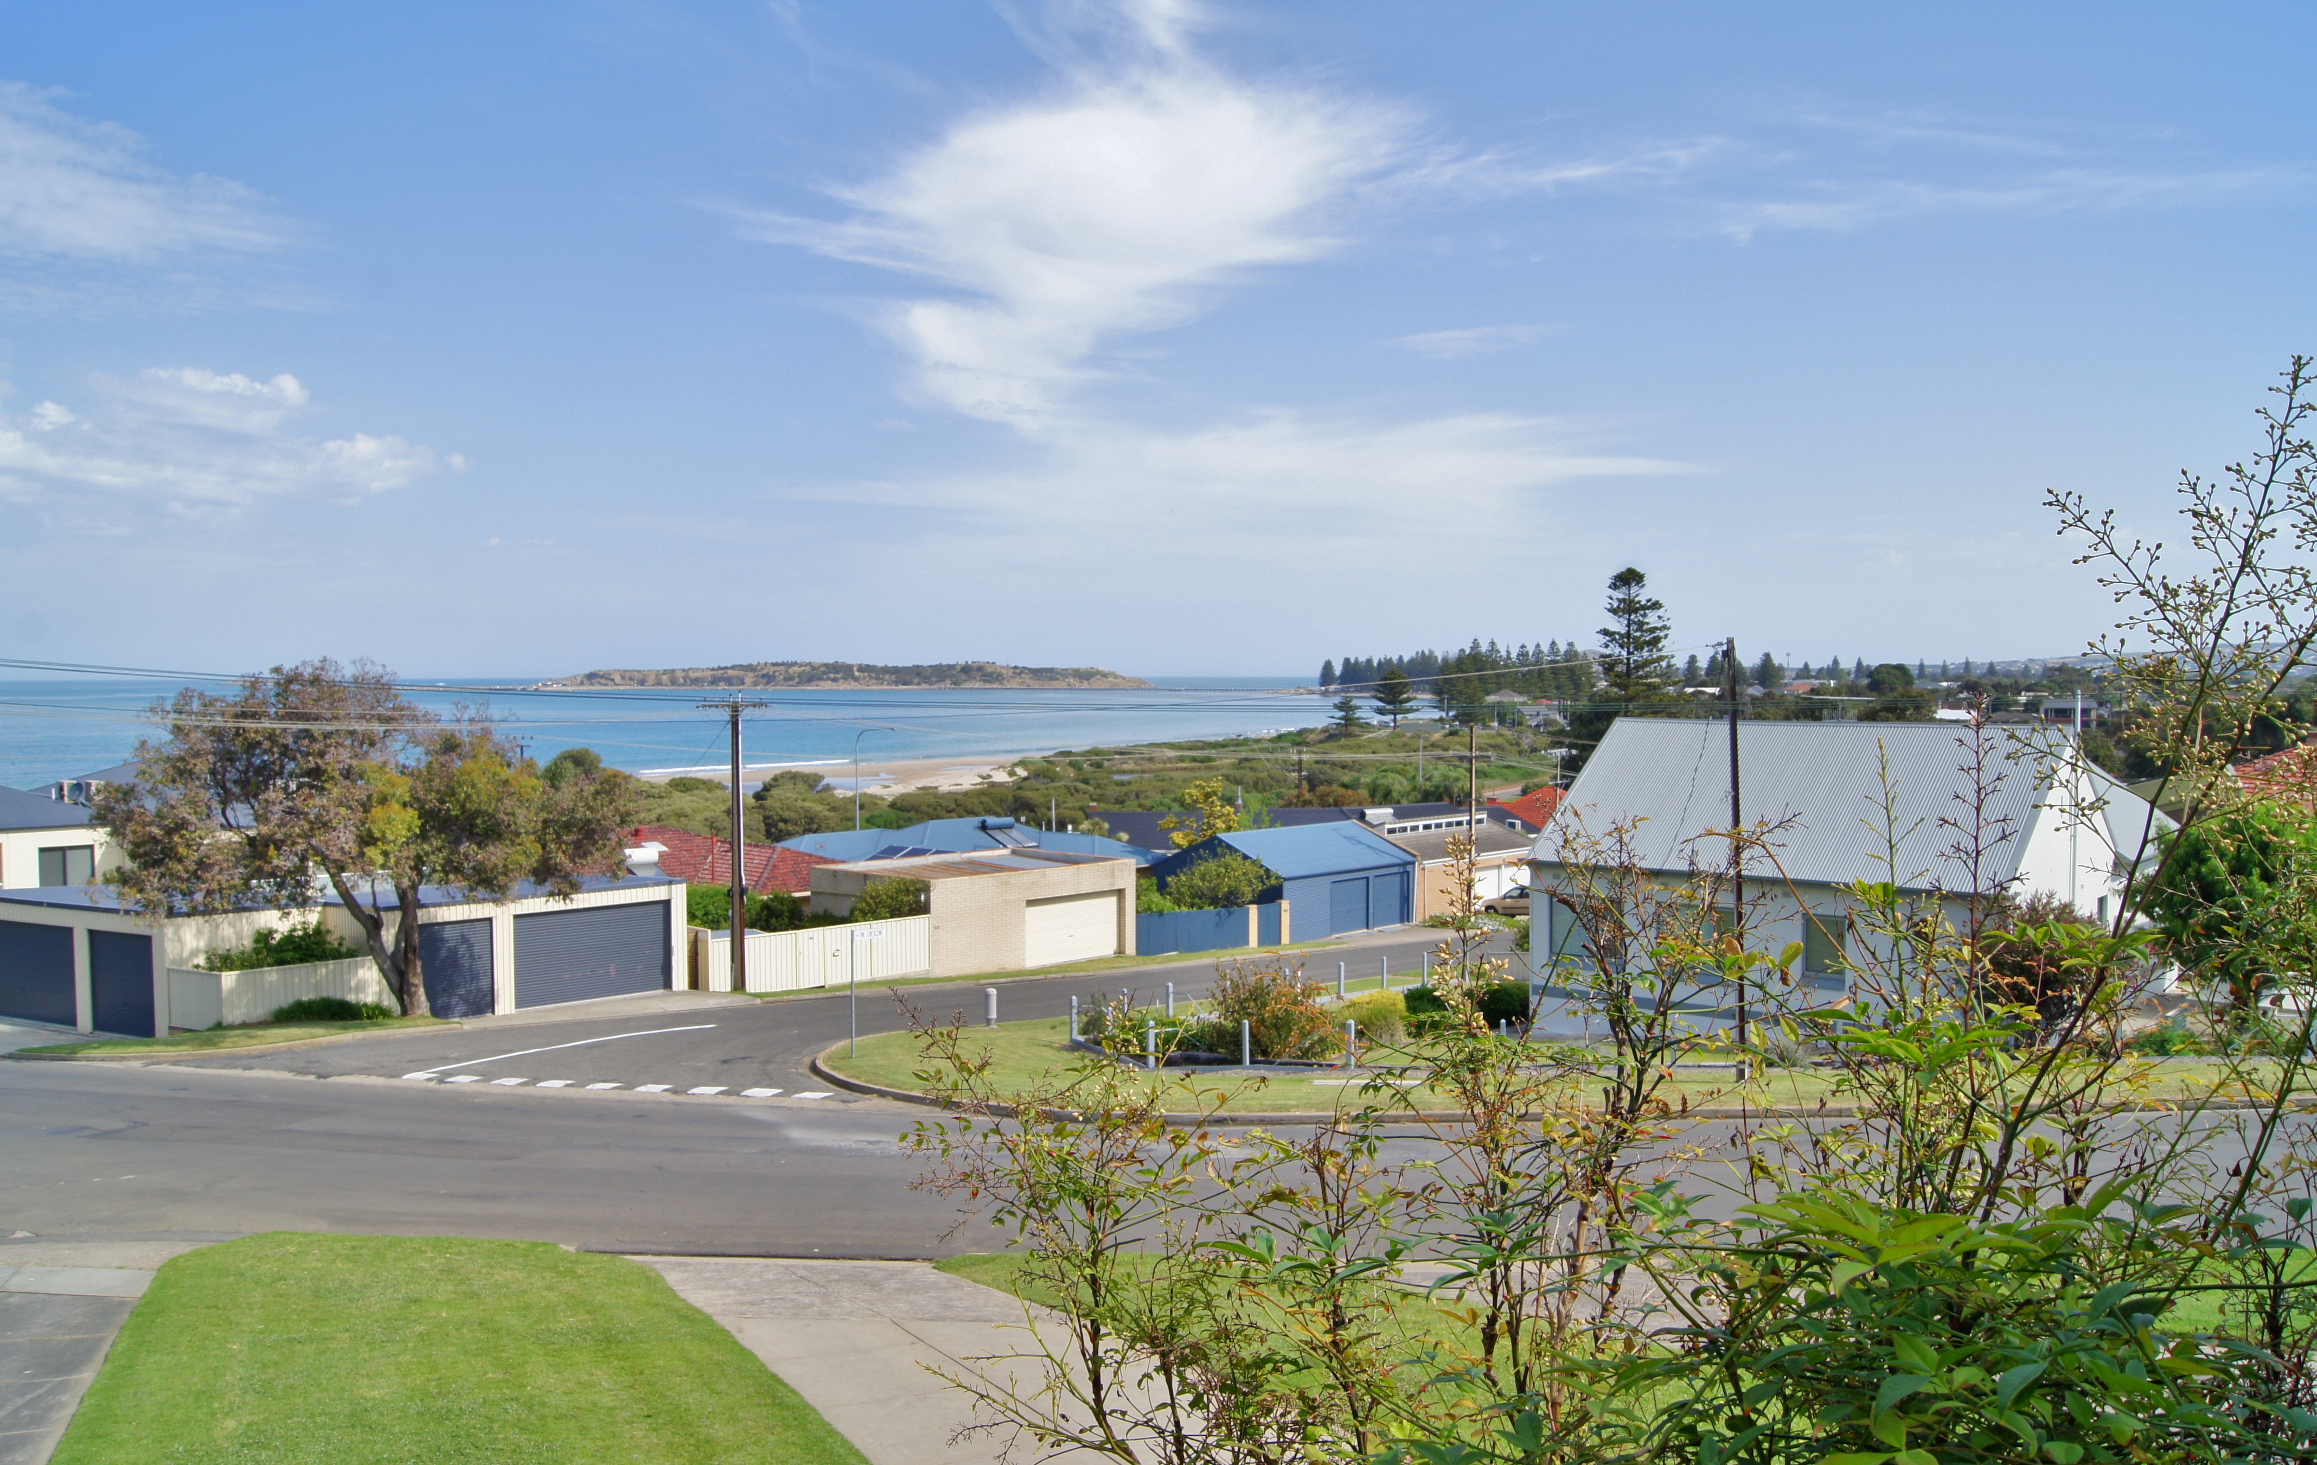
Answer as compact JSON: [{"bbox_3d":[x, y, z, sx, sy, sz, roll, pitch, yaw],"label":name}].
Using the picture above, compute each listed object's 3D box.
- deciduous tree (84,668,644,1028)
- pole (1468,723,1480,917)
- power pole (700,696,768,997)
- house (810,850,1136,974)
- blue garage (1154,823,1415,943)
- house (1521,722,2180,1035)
[{"bbox_3d":[-21.192,2.882,46.922,13.400,9.600,11.500,-1,2,-25],"label":"deciduous tree"},{"bbox_3d":[14.106,4.034,78.181,0.450,8.900,0.350,0,2,10],"label":"pole"},{"bbox_3d":[-12.987,3.458,53.345,2.100,9.170,0.400,0,2,10],"label":"power pole"},{"bbox_3d":[-6.819,6.600,65.333,9.500,3.550,7.300,-2,3,-44],"label":"house"},{"bbox_3d":[5.685,6.410,77.686,8.800,4.330,7.700,-2,3,-44],"label":"blue garage"},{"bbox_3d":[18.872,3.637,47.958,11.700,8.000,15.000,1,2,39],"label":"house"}]

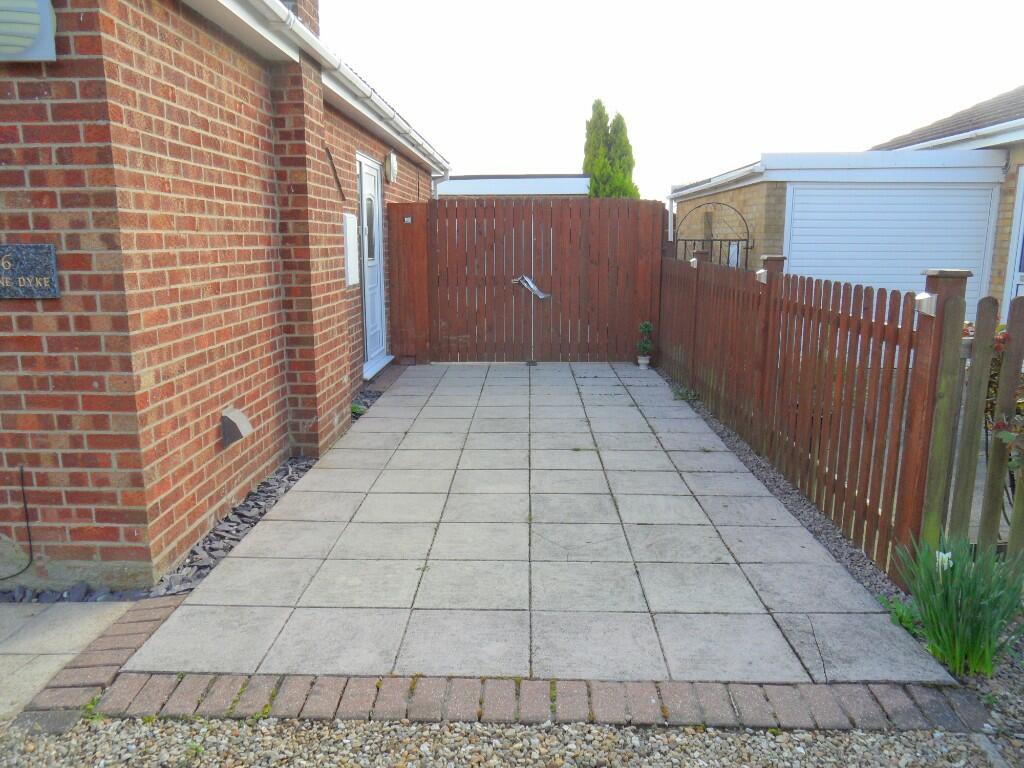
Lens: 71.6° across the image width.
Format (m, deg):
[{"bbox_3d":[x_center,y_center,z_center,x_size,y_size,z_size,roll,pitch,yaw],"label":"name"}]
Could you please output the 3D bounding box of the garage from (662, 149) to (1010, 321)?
[{"bbox_3d":[3.963,-1.807,10.144,2.546,2.329,5.092,0,12,1],"label":"garage"}]

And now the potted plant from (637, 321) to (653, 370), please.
[{"bbox_3d":[1.484,-0.442,7.957,0.176,0.543,0.176,0,12,1],"label":"potted plant"}]

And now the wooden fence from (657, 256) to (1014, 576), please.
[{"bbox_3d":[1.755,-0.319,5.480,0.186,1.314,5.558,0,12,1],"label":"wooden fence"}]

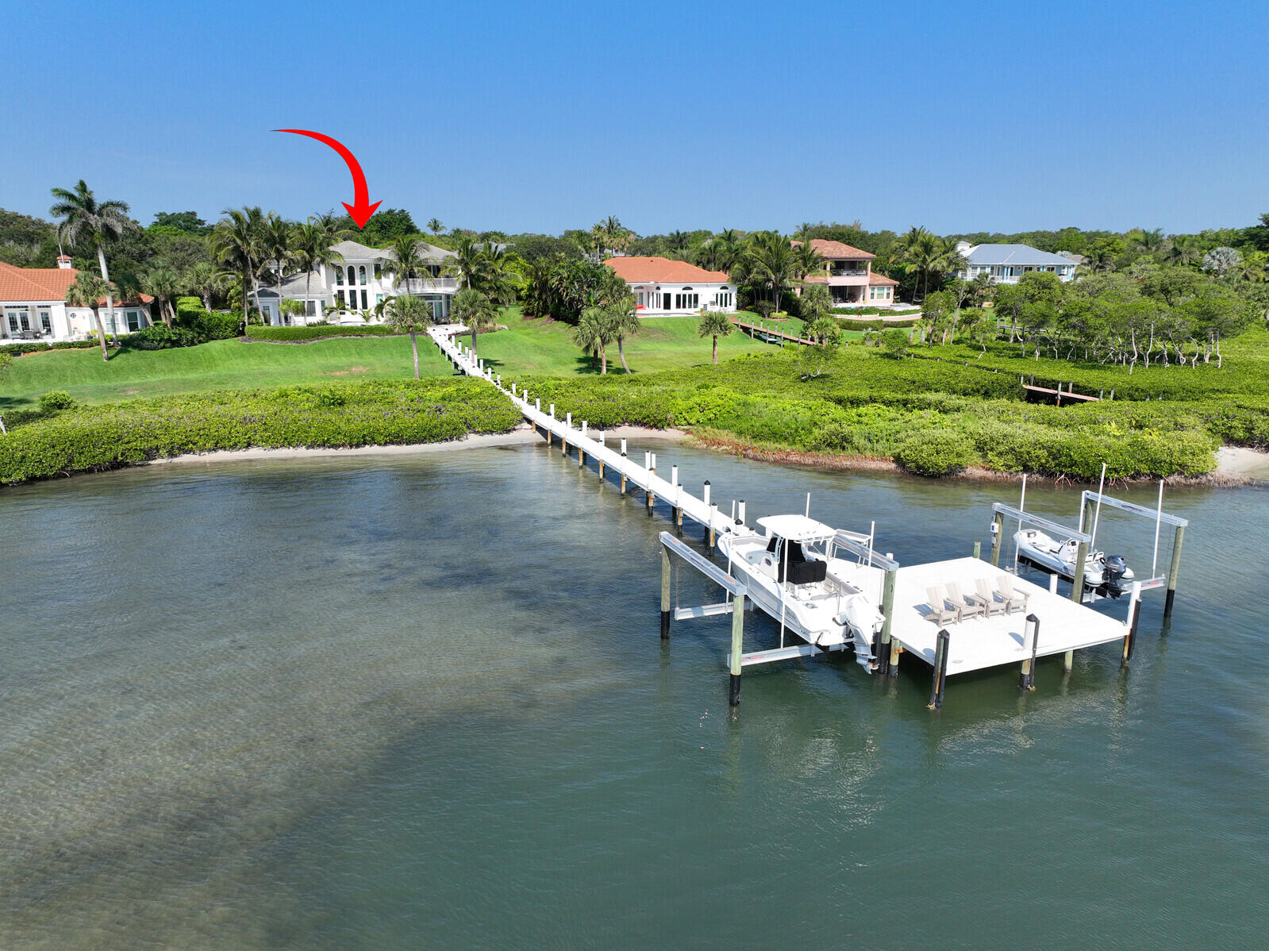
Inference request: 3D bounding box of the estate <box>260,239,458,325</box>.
[{"bbox_3d":[-30.361,-21.671,97.856,22.000,8.600,14.000,-5,15,-18],"label":"estate"}]

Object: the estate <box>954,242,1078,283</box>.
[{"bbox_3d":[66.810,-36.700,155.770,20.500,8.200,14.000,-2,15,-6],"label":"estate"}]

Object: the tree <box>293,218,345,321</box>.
[{"bbox_3d":[-33.880,-21.870,94.530,5.650,11.010,5.650,0,14,0],"label":"tree"}]

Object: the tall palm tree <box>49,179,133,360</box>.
[{"bbox_3d":[-46.360,-17.945,75.999,7.196,14.434,7.196,-8,17,-30],"label":"tall palm tree"}]

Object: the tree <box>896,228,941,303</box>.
[{"bbox_3d":[43.730,-32.470,135.170,6.860,11.110,6.860,0,14,0],"label":"tree"}]

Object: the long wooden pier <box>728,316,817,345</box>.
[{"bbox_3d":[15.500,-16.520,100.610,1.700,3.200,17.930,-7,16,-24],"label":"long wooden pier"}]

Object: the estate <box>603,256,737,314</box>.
[{"bbox_3d":[3.180,-26.120,119.770,18.800,6.900,15.000,-1,15,-5],"label":"estate"}]

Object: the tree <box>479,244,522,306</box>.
[{"bbox_3d":[-14.704,-21.811,96.640,4.684,7.125,4.684,-2,15,-8],"label":"tree"}]

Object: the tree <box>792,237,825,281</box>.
[{"bbox_3d":[22.091,-25.754,111.055,4.256,8.049,4.256,3,15,11],"label":"tree"}]

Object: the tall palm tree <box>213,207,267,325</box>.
[{"bbox_3d":[-39.065,-20.754,87.656,5.533,11.546,5.533,-6,16,-23],"label":"tall palm tree"}]

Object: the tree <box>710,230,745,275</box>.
[{"bbox_3d":[13.155,-29.541,123.518,4.734,9.886,4.734,2,15,6],"label":"tree"}]

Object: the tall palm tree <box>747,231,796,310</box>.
[{"bbox_3d":[17.184,-25.511,110.093,6.205,9.915,6.205,3,15,8],"label":"tall palm tree"}]

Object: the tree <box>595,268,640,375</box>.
[{"bbox_3d":[-1.435,-13.305,77.128,3.825,8.811,3.825,0,15,-1],"label":"tree"}]

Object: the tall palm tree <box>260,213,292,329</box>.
[{"bbox_3d":[-38.460,-21.860,94.540,4.220,11.840,4.220,0,14,0],"label":"tall palm tree"}]

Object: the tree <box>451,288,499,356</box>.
[{"bbox_3d":[-14.051,-13.105,77.199,4.177,6.718,4.177,-2,15,-10],"label":"tree"}]

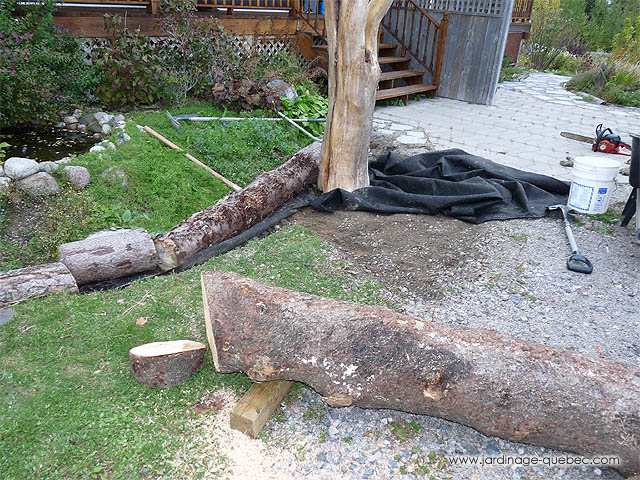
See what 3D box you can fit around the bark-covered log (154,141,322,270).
[{"bbox_3d":[-0.357,-0.324,3.366,0.230,0.240,1.900,15,28,23],"label":"bark-covered log"}]

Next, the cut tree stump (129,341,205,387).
[{"bbox_3d":[-0.563,0.431,1.892,0.260,0.150,0.210,1,26,-5],"label":"cut tree stump"}]

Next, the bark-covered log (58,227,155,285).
[{"bbox_3d":[-1.056,0.078,2.512,0.420,0.220,0.225,-8,28,-21],"label":"bark-covered log"}]

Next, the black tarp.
[{"bbox_3d":[0.961,-0.464,3.892,2.080,0.180,1.220,-3,26,-12],"label":"black tarp"}]

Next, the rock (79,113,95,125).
[{"bbox_3d":[-2.222,-1.156,4.750,0.150,0.100,0.130,-10,30,-23],"label":"rock"}]

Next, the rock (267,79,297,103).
[{"bbox_3d":[-0.449,-1.755,5.900,0.320,0.250,0.270,1,28,-5],"label":"rock"}]

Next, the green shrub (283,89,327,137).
[{"bbox_3d":[-0.108,-1.315,5.150,0.540,0.360,0.500,2,28,-2],"label":"green shrub"}]

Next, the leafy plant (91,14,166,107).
[{"bbox_3d":[-2.307,-2.219,6.150,0.850,1.060,0.720,1,26,-5],"label":"leafy plant"}]

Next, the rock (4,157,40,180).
[{"bbox_3d":[-2.014,-0.484,3.380,0.215,0.120,0.150,-14,32,-29],"label":"rock"}]

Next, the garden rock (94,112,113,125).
[{"bbox_3d":[-2.060,-1.156,4.750,0.160,0.100,0.130,-9,30,-21],"label":"garden rock"}]

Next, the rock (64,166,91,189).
[{"bbox_3d":[-1.619,-0.416,3.320,0.165,0.110,0.140,-11,30,-25],"label":"rock"}]

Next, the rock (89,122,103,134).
[{"bbox_3d":[-2.313,-1.146,5.168,0.130,0.110,0.120,3,26,0],"label":"rock"}]

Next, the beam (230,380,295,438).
[{"bbox_3d":[-0.171,0.523,1.813,0.089,0.089,0.420,13,28,21],"label":"beam"}]

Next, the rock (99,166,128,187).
[{"bbox_3d":[-1.398,-0.430,3.380,0.180,0.090,0.140,-9,30,-21],"label":"rock"}]

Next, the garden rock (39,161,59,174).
[{"bbox_3d":[-1.876,-0.498,3.450,0.130,0.085,0.110,-12,31,-27],"label":"garden rock"}]

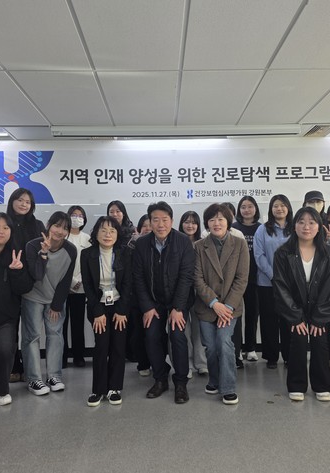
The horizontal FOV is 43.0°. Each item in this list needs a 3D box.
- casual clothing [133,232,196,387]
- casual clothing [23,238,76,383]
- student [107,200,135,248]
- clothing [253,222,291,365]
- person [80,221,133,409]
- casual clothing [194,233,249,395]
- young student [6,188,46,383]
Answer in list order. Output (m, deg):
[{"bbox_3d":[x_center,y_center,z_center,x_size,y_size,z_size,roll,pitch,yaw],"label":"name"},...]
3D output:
[{"bbox_3d":[-0.012,0.568,3.404,0.495,1.219,0.560,0,-3,0],"label":"casual clothing"},{"bbox_3d":[-0.974,0.604,3.530,0.460,1.200,0.500,0,-3,-6],"label":"casual clothing"},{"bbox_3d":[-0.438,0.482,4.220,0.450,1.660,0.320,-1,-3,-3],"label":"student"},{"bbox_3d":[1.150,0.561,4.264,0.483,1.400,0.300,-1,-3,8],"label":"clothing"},{"bbox_3d":[-0.464,0.560,3.320,0.403,1.407,0.520,0,-3,-4],"label":"person"},{"bbox_3d":[0.447,0.596,3.310,0.440,1.240,0.500,-1,-3,2],"label":"casual clothing"},{"bbox_3d":[-1.311,0.429,3.867,0.415,1.730,0.340,0,-3,-10],"label":"young student"}]

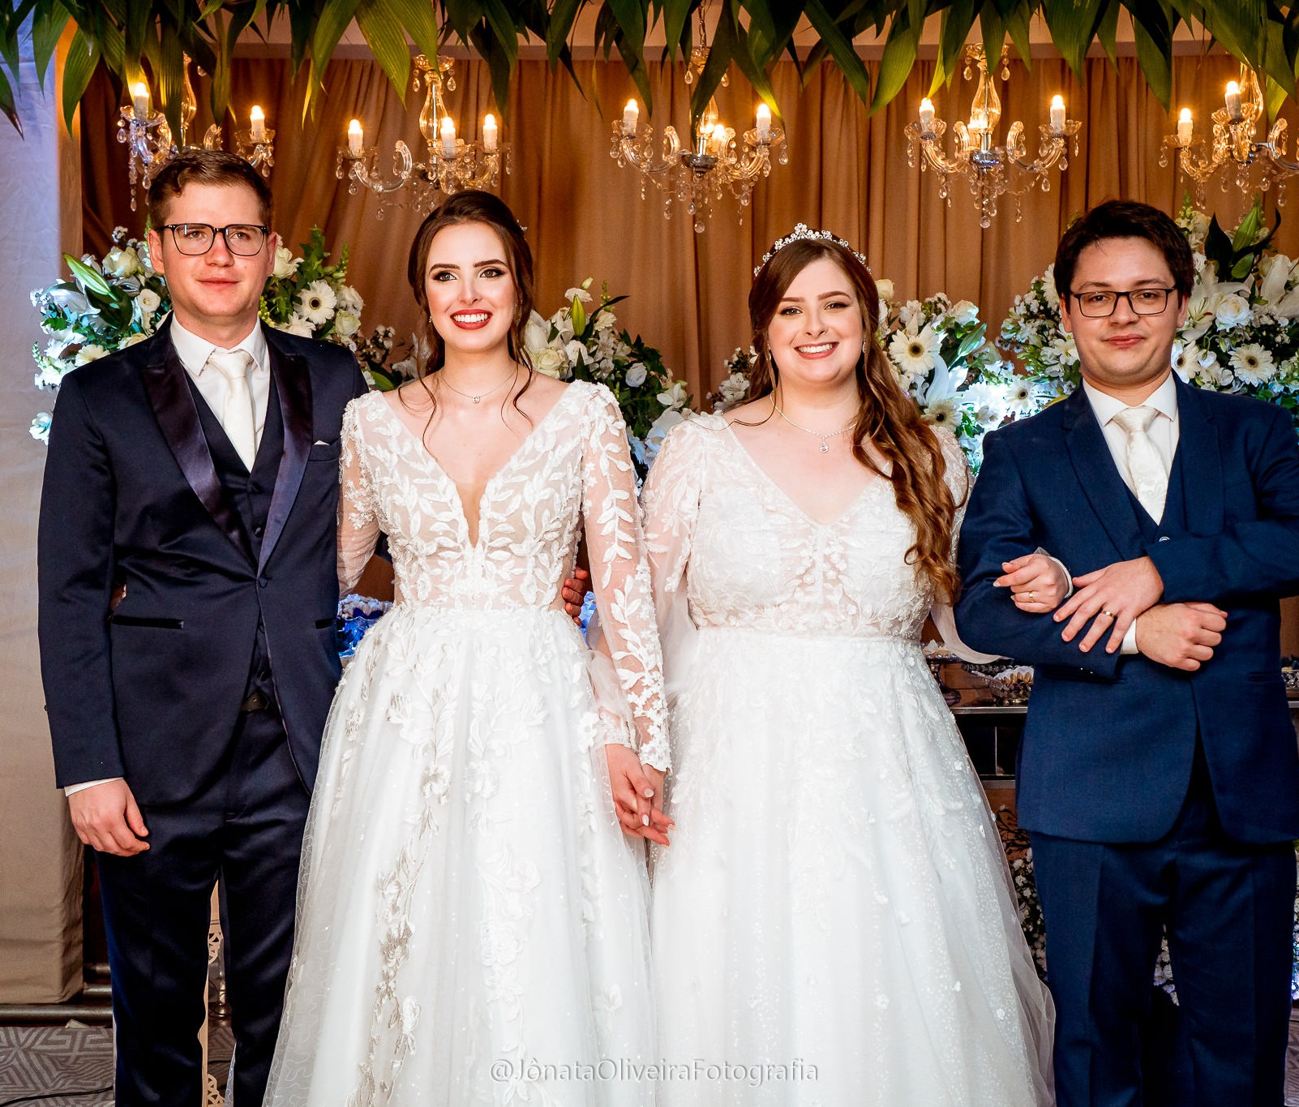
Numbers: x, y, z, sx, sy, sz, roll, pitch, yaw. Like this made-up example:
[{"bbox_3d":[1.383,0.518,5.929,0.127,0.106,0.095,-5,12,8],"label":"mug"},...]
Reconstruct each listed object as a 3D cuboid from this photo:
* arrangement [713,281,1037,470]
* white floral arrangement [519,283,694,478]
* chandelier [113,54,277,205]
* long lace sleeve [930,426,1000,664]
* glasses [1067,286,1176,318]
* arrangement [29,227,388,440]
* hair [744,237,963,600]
[{"bbox_3d":[0.511,-0.404,4.400,0.720,0.440,0.460,0,1,0],"label":"arrangement"},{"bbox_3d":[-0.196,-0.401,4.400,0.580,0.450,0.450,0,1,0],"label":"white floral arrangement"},{"bbox_3d":[-1.200,-1.107,5.100,0.420,0.450,0.420,0,1,0],"label":"chandelier"},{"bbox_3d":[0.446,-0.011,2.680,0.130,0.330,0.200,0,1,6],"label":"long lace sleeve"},{"bbox_3d":[0.652,-0.338,2.668,0.144,0.042,0.145,-3,1,13],"label":"glasses"},{"bbox_3d":[-1.024,-0.495,4.450,0.800,0.520,0.520,0,1,0],"label":"arrangement"},{"bbox_3d":[0.286,-0.189,2.710,0.290,0.490,0.270,0,1,5],"label":"hair"}]

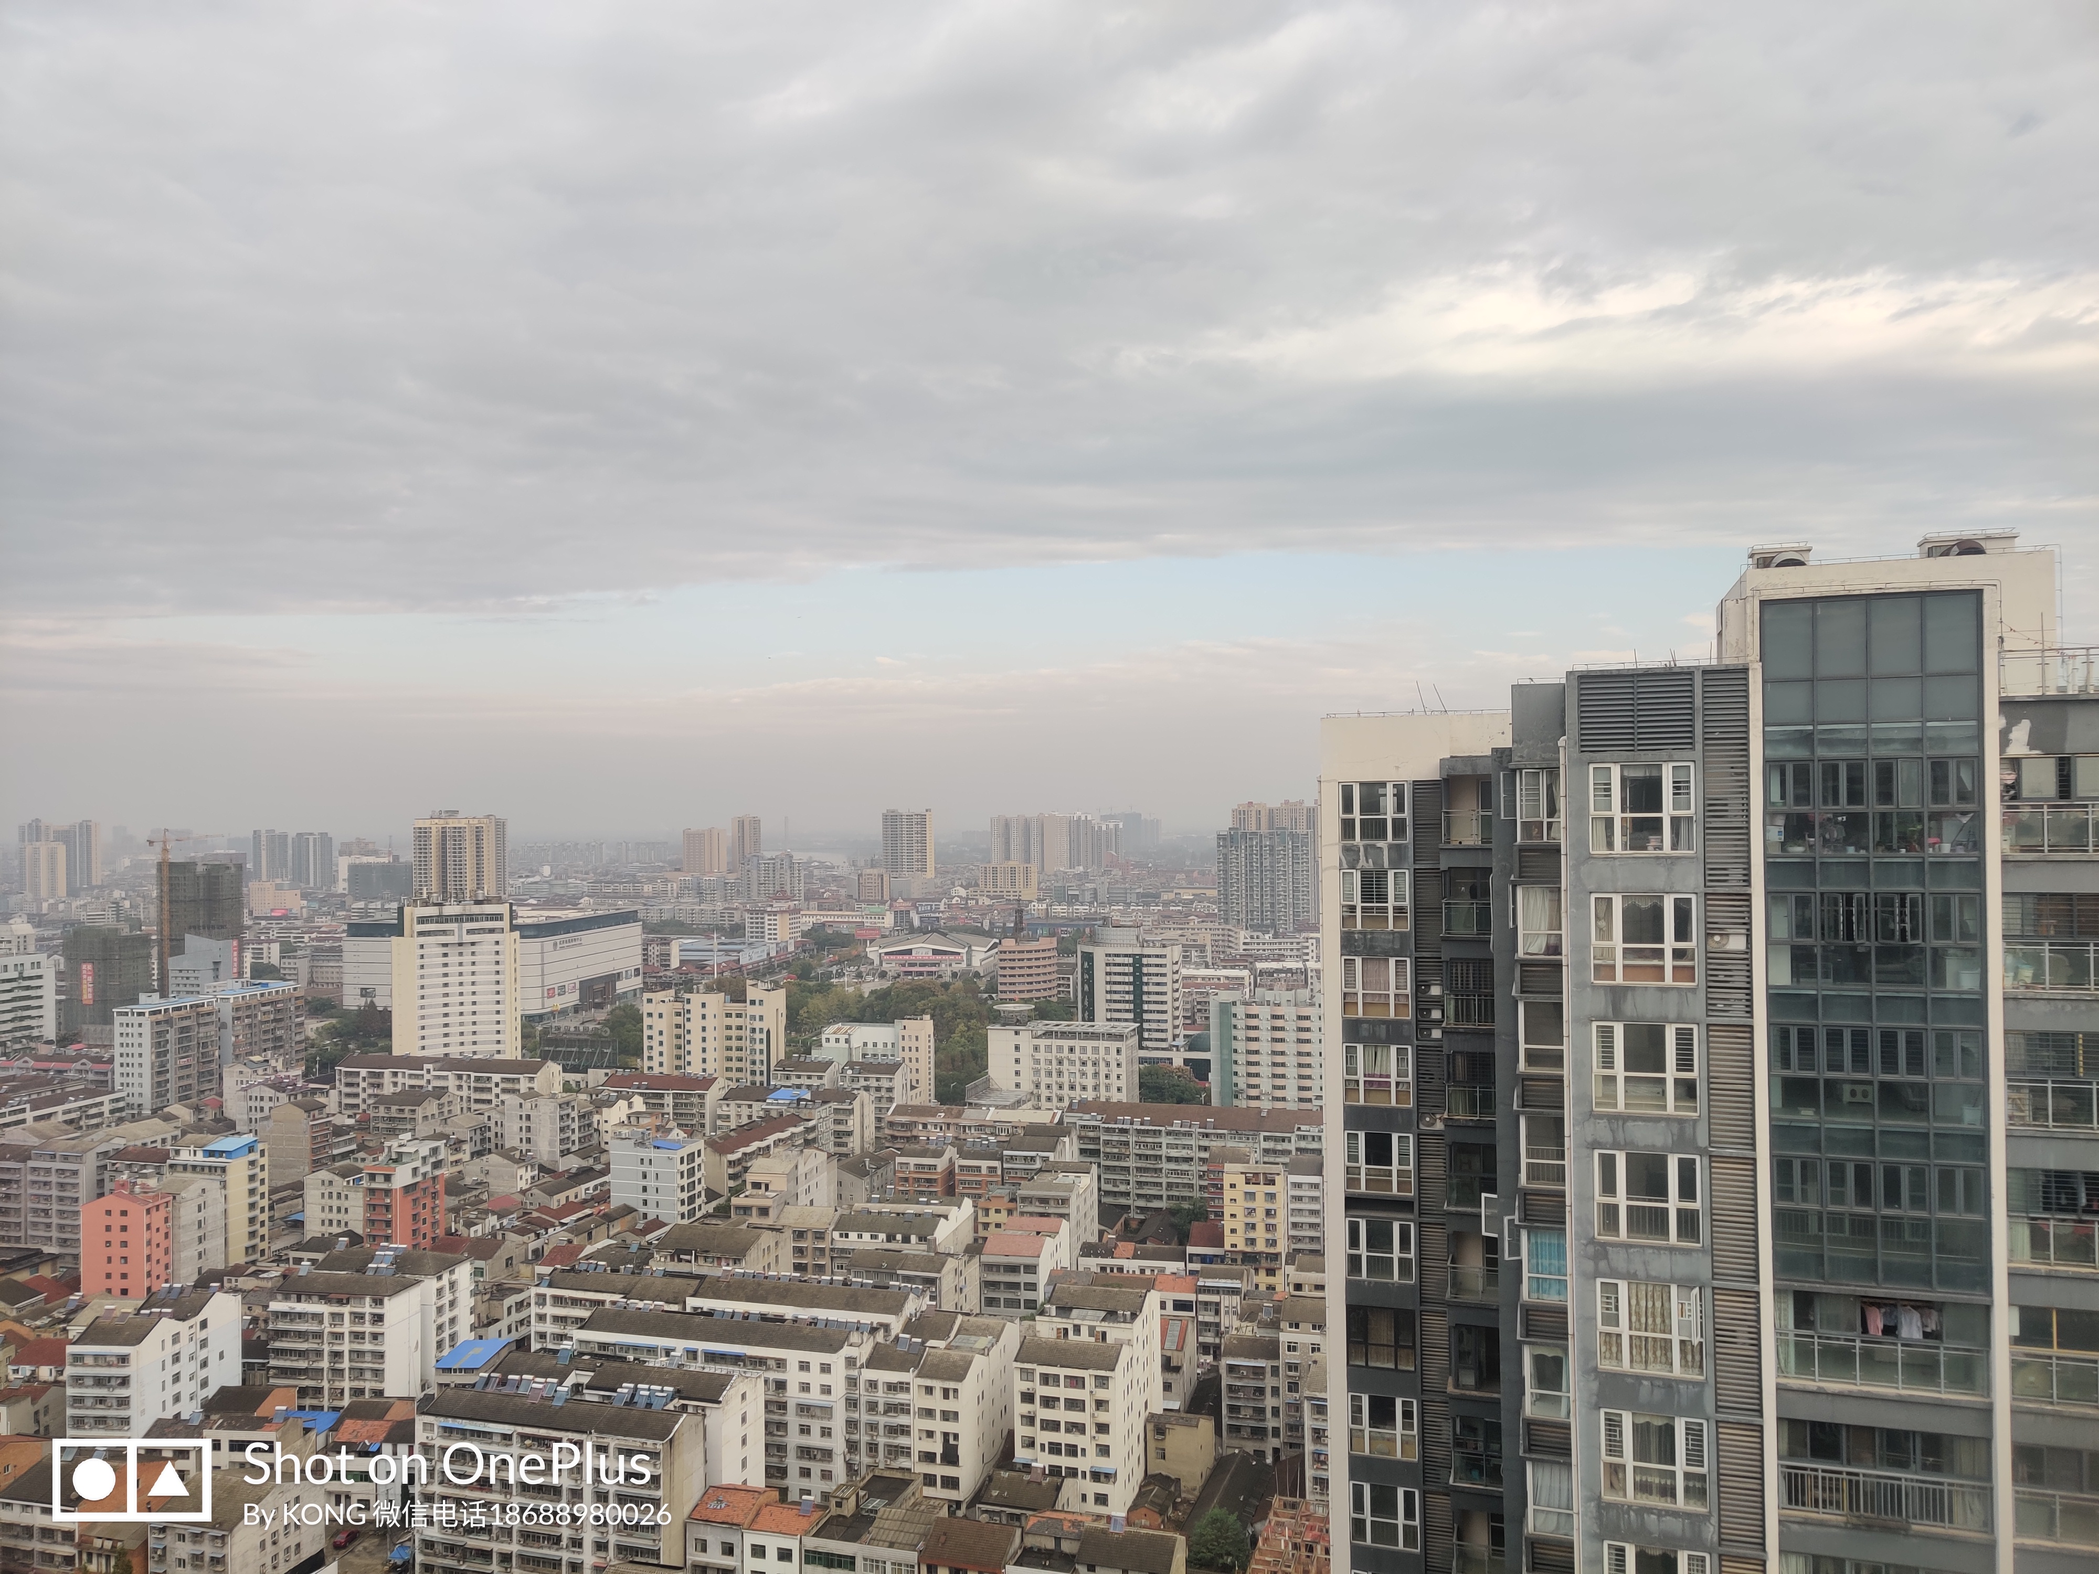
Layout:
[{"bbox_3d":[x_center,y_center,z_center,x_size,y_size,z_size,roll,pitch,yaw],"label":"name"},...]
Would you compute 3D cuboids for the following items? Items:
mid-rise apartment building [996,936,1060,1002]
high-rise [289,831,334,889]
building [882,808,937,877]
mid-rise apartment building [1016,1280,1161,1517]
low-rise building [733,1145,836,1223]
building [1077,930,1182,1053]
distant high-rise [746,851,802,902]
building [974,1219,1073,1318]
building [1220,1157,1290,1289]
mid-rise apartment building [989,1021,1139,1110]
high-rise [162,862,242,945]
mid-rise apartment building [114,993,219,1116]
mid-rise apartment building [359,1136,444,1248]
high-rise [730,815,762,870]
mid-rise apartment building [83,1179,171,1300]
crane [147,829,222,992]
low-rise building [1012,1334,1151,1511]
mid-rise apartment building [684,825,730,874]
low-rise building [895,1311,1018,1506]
[{"bbox_3d":[-9.350,84.950,739.040,28.000,38.000,19.000,-1,-1,8],"label":"mid-rise apartment building"},{"bbox_3d":[-768.090,85.730,1707.200,36.000,76.500,17.000,-1,-1,5],"label":"high-rise"},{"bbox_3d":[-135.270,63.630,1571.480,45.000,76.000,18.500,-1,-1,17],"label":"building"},{"bbox_3d":[5.812,83.228,226.768,14.306,23.800,28.138,-1,-1,14],"label":"mid-rise apartment building"},{"bbox_3d":[-55.020,88.530,338.970,9.800,22.300,25.000,-1,-1,19],"label":"low-rise building"},{"bbox_3d":[30.260,77.130,603.120,35.700,49.500,15.000,-1,-1,24],"label":"building"},{"bbox_3d":[-248.780,86.620,1474.270,47.000,51.000,16.500,-1,-1,14],"label":"distant high-rise"},{"bbox_3d":[-4.150,88.340,292.740,10.700,19.000,20.000,-1,-1,15],"label":"building"},{"bbox_3d":[40.210,84.397,316.919,11.248,23.300,12.000,-1,-1,12],"label":"building"},{"bbox_3d":[4.560,85.930,486.810,41.700,29.700,17.900,-1,-1,18],"label":"mid-rise apartment building"},{"bbox_3d":[-417.210,72.810,807.240,35.000,73.000,17.000,-1,-1,6],"label":"high-rise"},{"bbox_3d":[-274.104,83.882,509.321,12.780,36.000,28.786,-1,-1,12],"label":"mid-rise apartment building"},{"bbox_3d":[-129.027,84.893,327.950,7.607,26.000,14.537,-1,-1,18],"label":"mid-rise apartment building"},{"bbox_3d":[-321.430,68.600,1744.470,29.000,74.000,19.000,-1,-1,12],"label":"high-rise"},{"bbox_3d":[-175.946,86.896,312.479,12.894,22.500,7.976,-1,-1,6],"label":"mid-rise apartment building"},{"bbox_3d":[-410.617,63.522,779.200,3.000,87.000,60.000,-1,-1,5],"label":"crane"},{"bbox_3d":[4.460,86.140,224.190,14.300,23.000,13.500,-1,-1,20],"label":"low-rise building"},{"bbox_3d":[-357.298,80.397,1701.123,30.781,78.000,33.109,-1,-1,30],"label":"mid-rise apartment building"},{"bbox_3d":[-11.330,87.120,228.480,7.800,21.500,19.300,-1,-1,21],"label":"low-rise building"}]

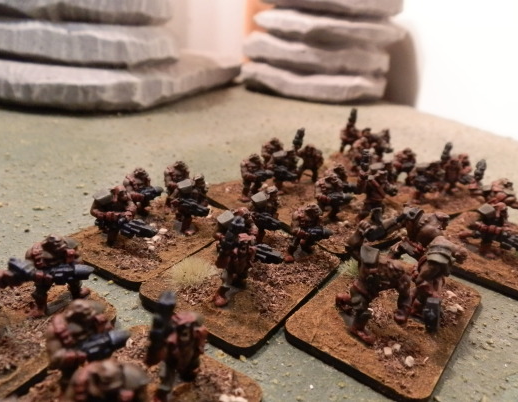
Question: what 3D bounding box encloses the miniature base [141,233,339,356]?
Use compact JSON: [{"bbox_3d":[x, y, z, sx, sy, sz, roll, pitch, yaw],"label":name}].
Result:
[{"bbox_3d":[-0.002,0.019,0.111,0.032,0.003,0.050,18,25,28],"label":"miniature base"}]

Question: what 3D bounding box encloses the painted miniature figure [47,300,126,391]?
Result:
[{"bbox_3d":[-0.027,0.023,0.069,0.011,0.017,0.009,-18,33,-35],"label":"painted miniature figure"}]

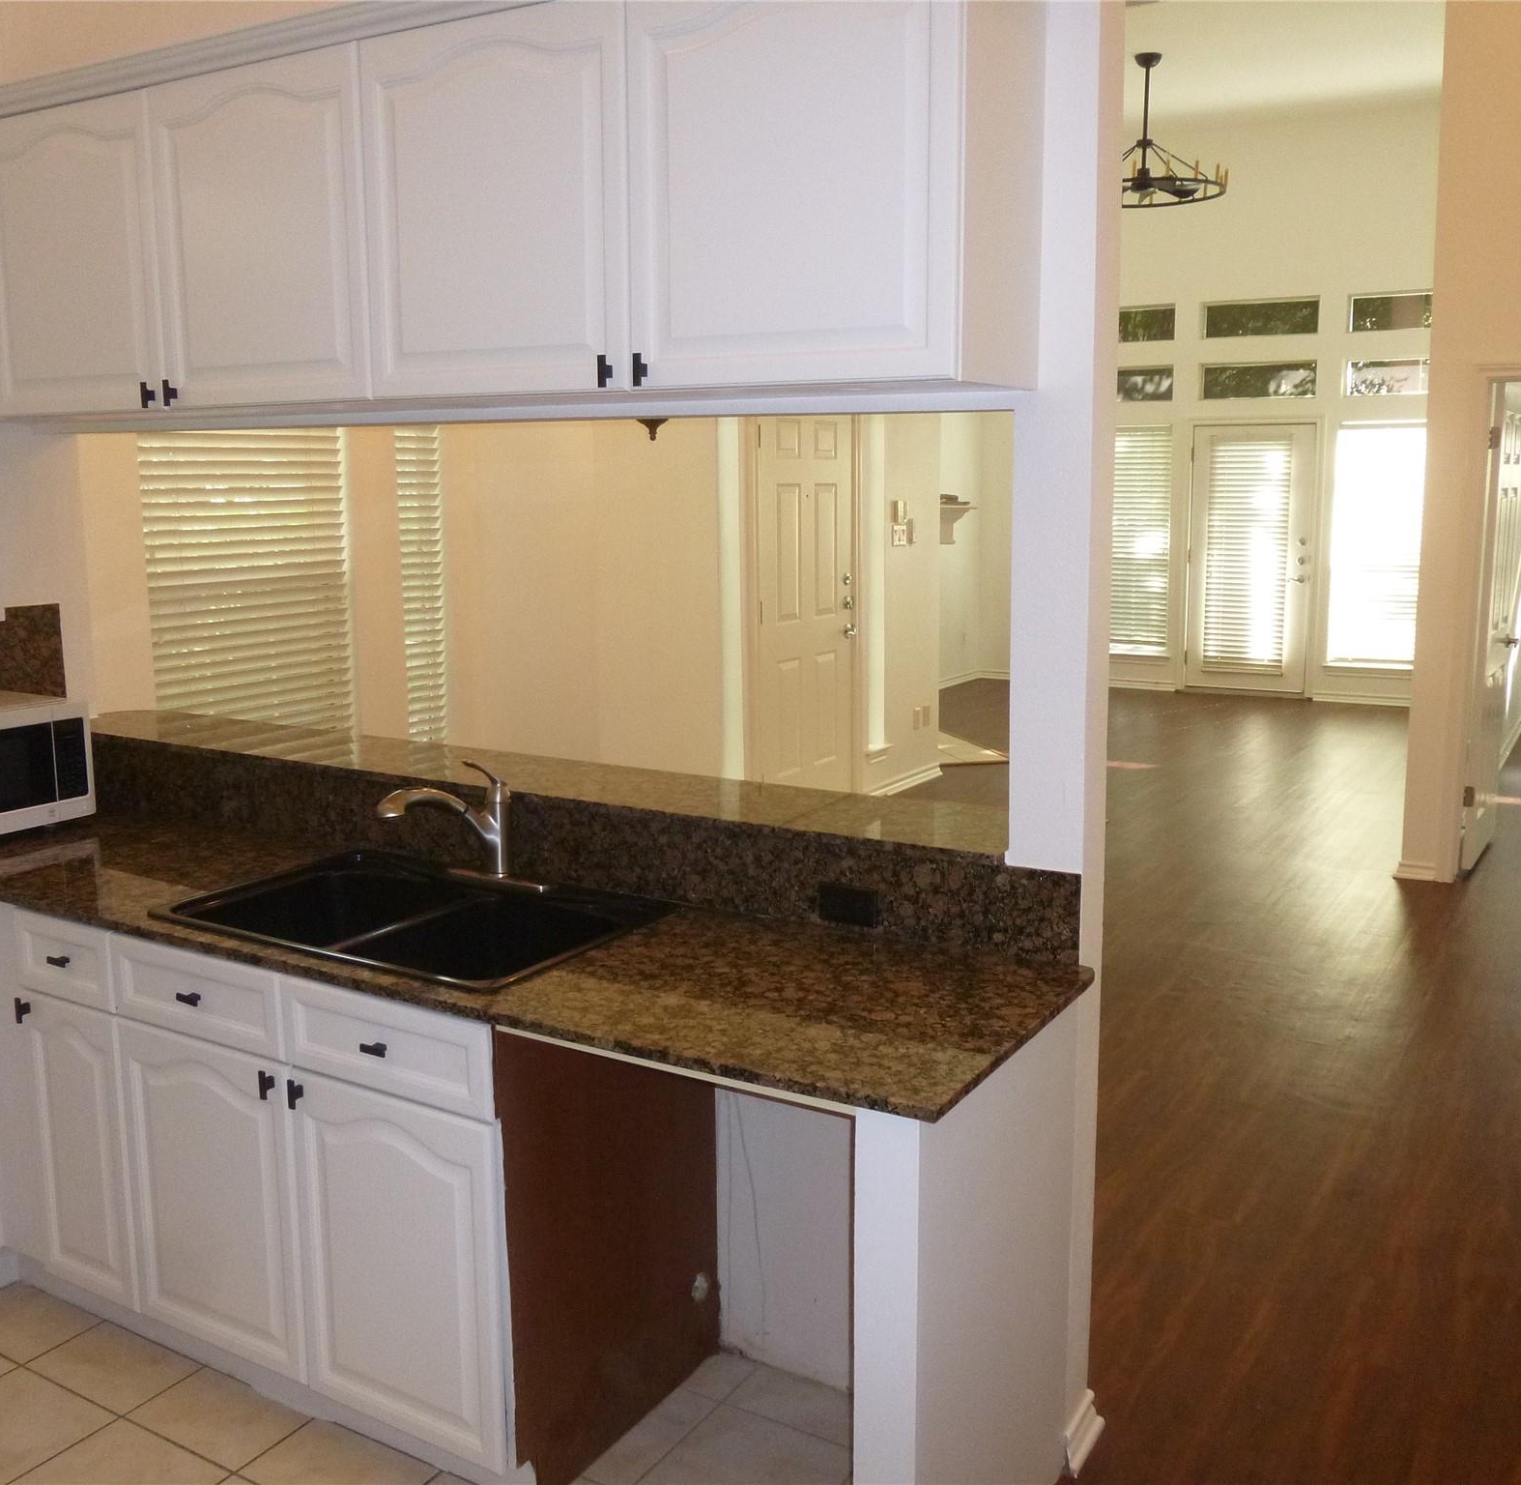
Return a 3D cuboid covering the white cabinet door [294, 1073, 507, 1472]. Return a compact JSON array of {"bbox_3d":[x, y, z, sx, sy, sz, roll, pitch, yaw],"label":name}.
[{"bbox_3d":[-0.594,0.857,2.357,0.455,0.590,0.025,5,12,31],"label":"white cabinet door"}]

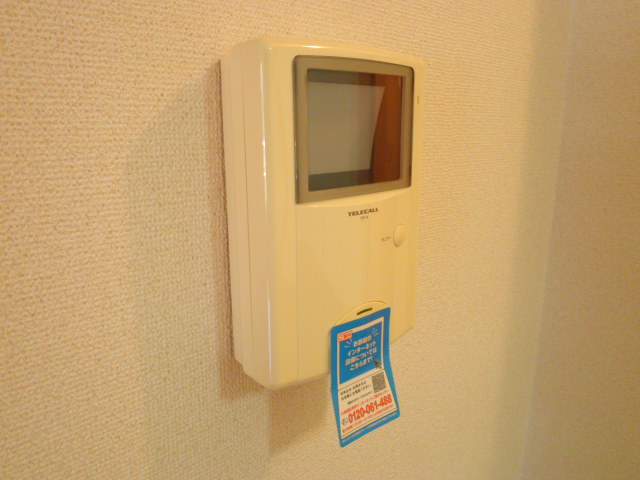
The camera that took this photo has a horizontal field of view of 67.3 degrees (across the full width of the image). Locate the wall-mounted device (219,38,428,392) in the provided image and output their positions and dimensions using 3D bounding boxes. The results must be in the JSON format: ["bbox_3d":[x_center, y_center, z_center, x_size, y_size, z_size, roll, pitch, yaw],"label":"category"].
[{"bbox_3d":[0.010,-0.017,0.344,0.140,0.214,0.048,-11,17,-38],"label":"wall-mounted device"}]

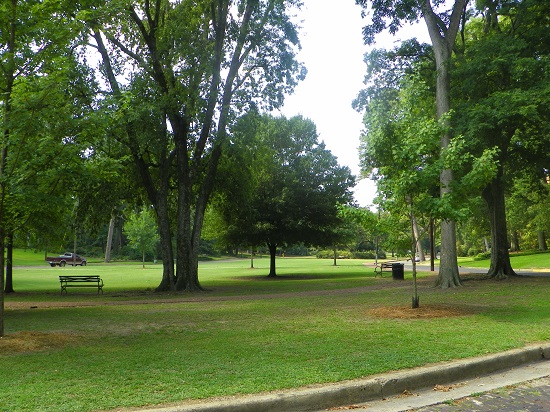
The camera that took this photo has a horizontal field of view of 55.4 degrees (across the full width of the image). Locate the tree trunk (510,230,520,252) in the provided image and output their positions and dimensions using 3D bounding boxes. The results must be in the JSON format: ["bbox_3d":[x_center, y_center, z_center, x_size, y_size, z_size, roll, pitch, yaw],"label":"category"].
[{"bbox_3d":[24.780,3.619,54.099,0.950,2.250,0.950,0,-5,0],"label":"tree trunk"}]

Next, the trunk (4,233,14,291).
[{"bbox_3d":[-12.425,2.658,24.623,0.420,2.800,0.420,0,-5,0],"label":"trunk"}]

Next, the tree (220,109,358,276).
[{"bbox_3d":[0.731,-0.598,36.987,9.400,11.100,9.200,0,-5,0],"label":"tree"}]

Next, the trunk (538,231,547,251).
[{"bbox_3d":[27.592,3.570,54.092,0.850,2.100,0.850,0,-5,0],"label":"trunk"}]

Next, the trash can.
[{"bbox_3d":[6.975,3.713,29.642,0.660,0.960,0.660,0,-5,0],"label":"trash can"}]

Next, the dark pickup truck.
[{"bbox_3d":[-27.013,6.954,68.081,1.950,1.850,5.500,-2,-6,26],"label":"dark pickup truck"}]

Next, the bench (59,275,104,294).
[{"bbox_3d":[-8.773,3.595,23.838,1.850,0.860,0.650,0,-5,2],"label":"bench"}]

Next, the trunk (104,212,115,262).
[{"bbox_3d":[-27.157,5.253,86.360,1.400,8.200,1.100,0,-5,0],"label":"trunk"}]

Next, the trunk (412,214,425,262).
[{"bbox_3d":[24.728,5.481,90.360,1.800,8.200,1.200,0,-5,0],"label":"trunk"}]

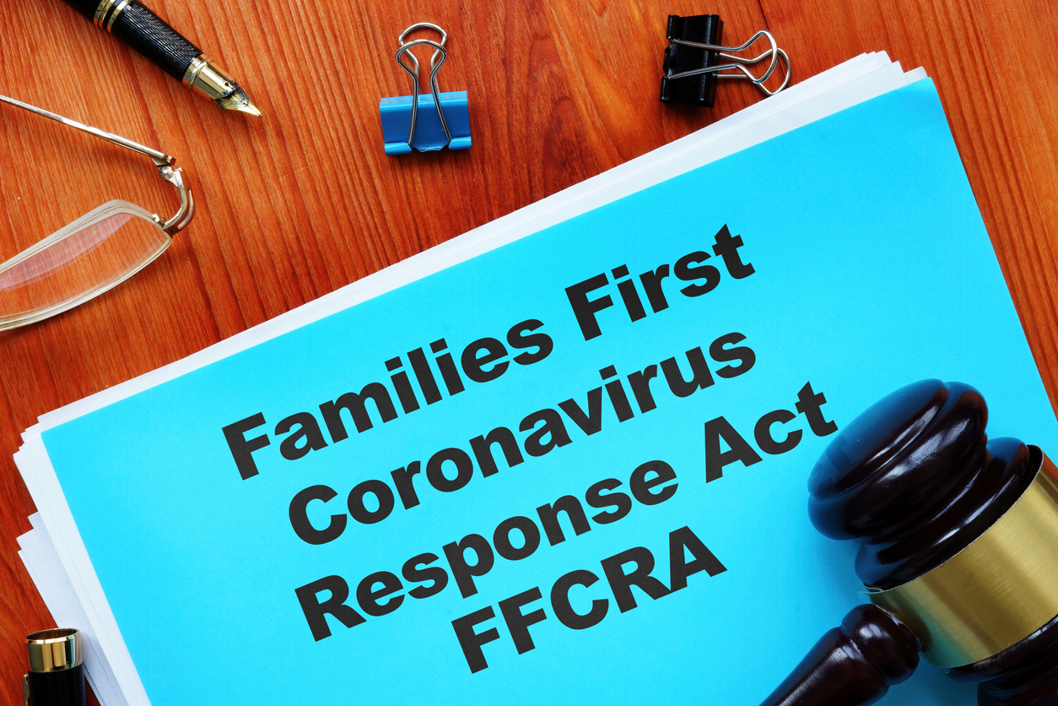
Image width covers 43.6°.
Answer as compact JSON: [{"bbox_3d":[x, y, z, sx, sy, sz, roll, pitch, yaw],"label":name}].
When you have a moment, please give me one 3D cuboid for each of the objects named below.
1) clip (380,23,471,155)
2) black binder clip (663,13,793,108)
[{"bbox_3d":[-0.023,-0.059,0.285,0.019,0.021,0.030,-4,93,-2],"label":"clip"},{"bbox_3d":[0.045,-0.064,0.287,0.030,0.021,0.019,5,92,-2],"label":"black binder clip"}]

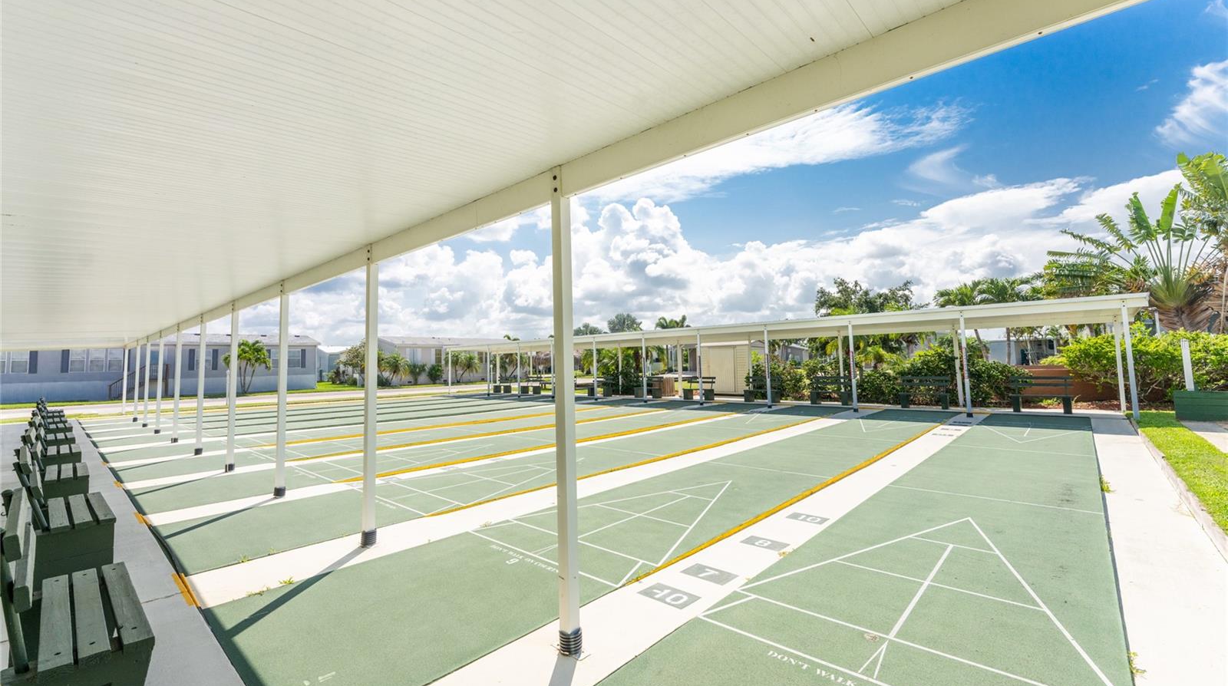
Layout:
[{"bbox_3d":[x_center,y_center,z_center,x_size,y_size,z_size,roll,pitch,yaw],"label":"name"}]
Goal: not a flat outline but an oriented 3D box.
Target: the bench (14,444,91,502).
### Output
[{"bbox_3d":[-6.099,1.423,5.237,1.250,0.930,0.500,-3,-4,42],"label":"bench"}]

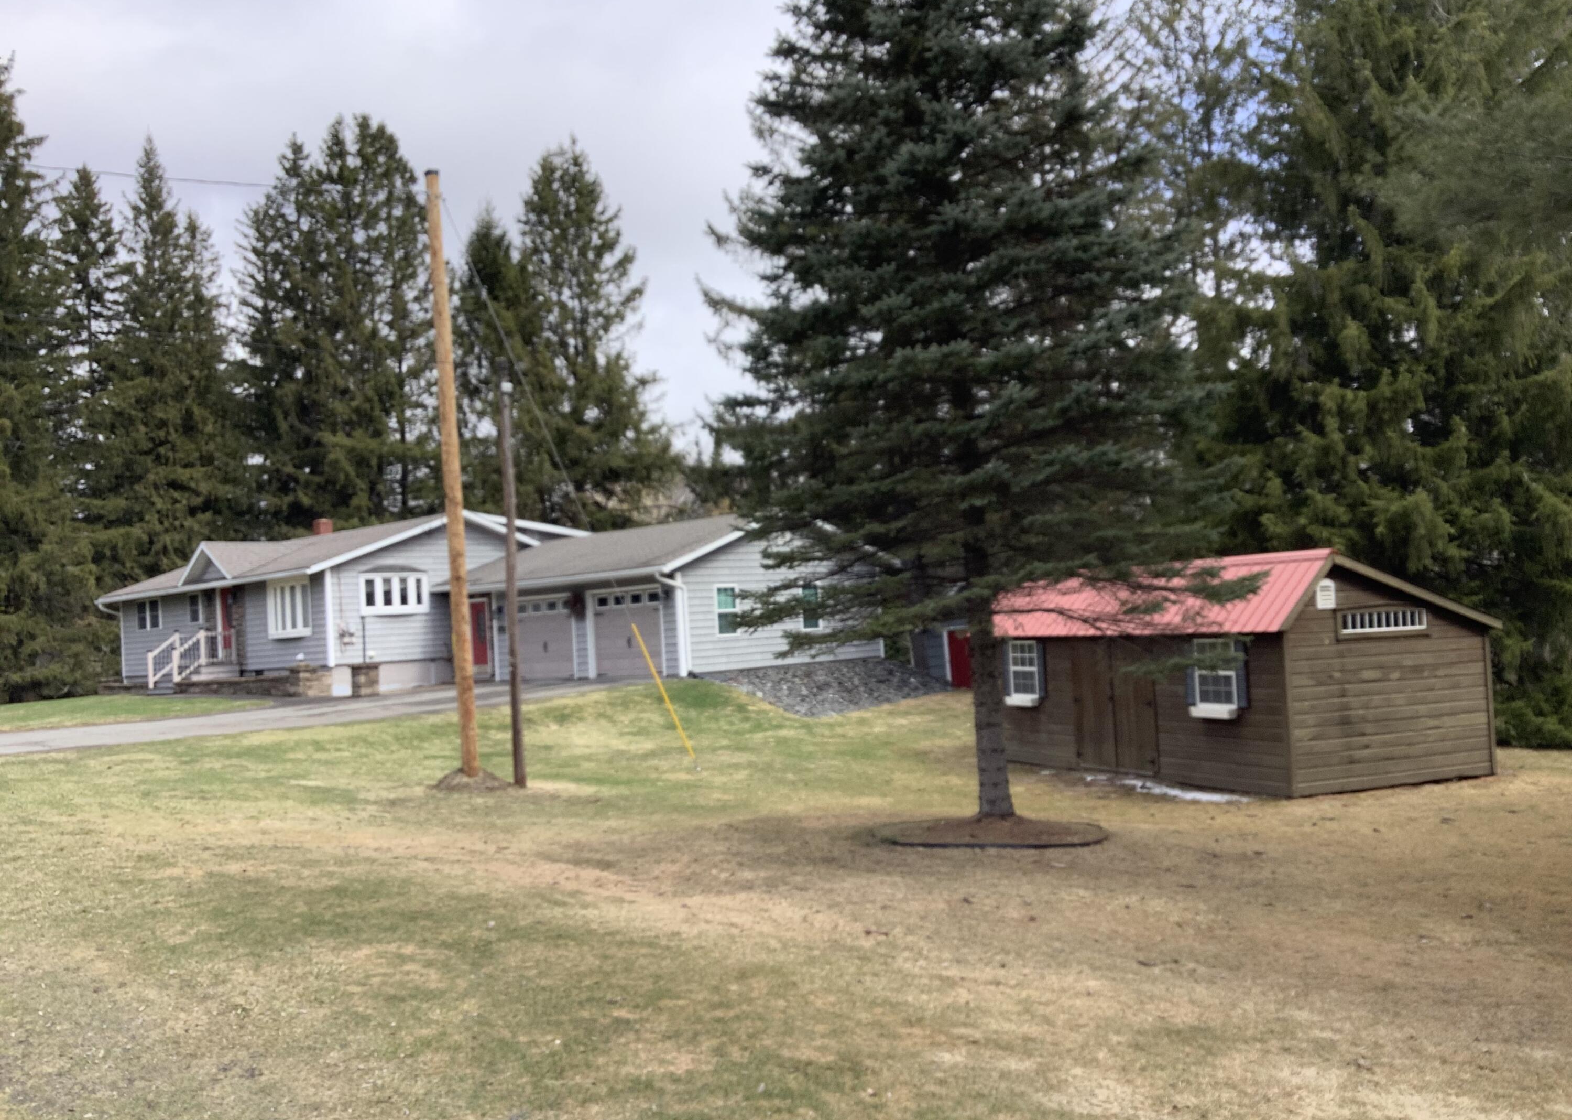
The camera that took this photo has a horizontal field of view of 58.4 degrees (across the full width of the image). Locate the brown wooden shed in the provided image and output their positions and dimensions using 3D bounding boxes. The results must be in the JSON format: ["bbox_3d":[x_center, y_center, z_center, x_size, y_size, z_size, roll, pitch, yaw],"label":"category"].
[{"bbox_3d":[6.498,1.648,22.006,3.880,3.133,7.868,-2,-3,-22],"label":"brown wooden shed"}]

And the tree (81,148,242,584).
[{"bbox_3d":[-23.840,-5.631,53.930,6.500,21.430,6.500,-3,-3,0],"label":"tree"}]

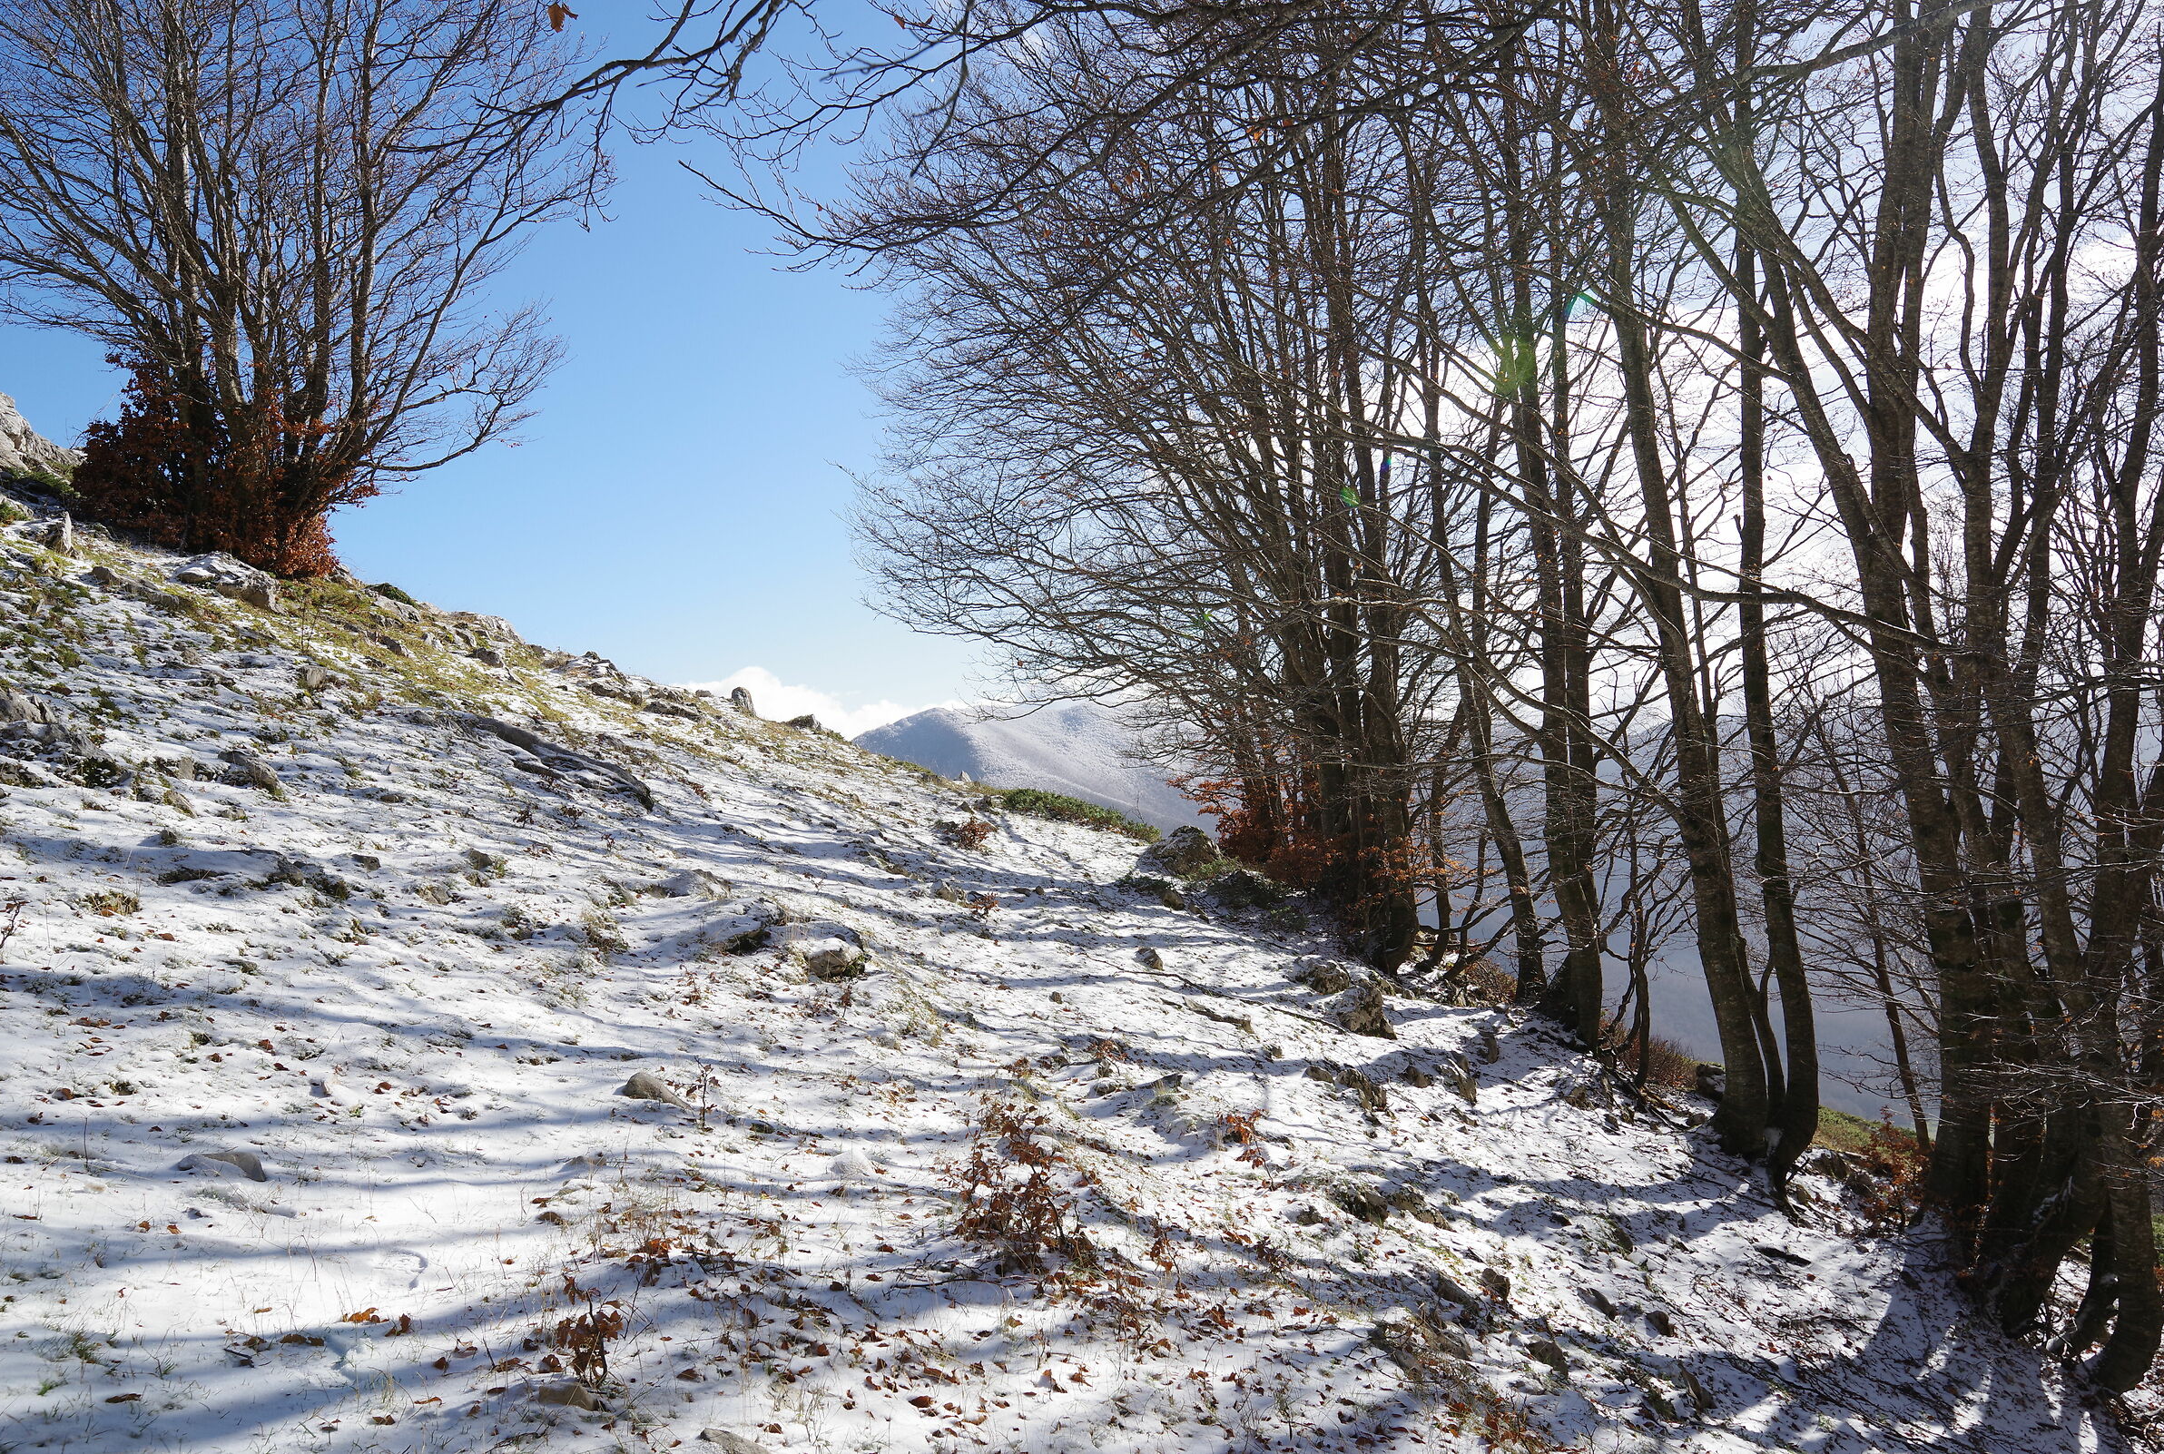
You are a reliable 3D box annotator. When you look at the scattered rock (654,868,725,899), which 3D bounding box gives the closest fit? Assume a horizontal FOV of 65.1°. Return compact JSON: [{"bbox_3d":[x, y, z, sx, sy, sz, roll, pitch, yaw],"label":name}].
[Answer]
[{"bbox_3d":[-2.160,0.857,9.330,0.382,0.154,0.311,0,-2,-13],"label":"scattered rock"}]

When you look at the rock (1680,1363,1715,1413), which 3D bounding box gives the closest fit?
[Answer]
[{"bbox_3d":[2.192,2.358,6.045,0.124,0.140,0.151,-1,-2,20],"label":"rock"}]

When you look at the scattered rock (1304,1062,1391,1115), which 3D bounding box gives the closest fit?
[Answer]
[{"bbox_3d":[1.541,2.095,9.839,0.489,0.264,0.397,0,-2,9],"label":"scattered rock"}]

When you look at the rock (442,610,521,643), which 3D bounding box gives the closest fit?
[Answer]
[{"bbox_3d":[-8.318,-1.394,23.528,1.031,0.424,0.839,1,-2,-19],"label":"rock"}]

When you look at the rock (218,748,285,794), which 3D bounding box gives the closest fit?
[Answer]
[{"bbox_3d":[-3.942,0.206,8.034,0.297,0.207,0.242,1,-2,-26],"label":"rock"}]

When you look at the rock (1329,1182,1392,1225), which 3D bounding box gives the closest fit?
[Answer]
[{"bbox_3d":[1.219,2.085,7.400,0.267,0.144,0.220,0,0,0],"label":"rock"}]

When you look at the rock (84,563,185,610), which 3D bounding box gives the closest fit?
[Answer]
[{"bbox_3d":[-7.632,-1.131,13.656,0.798,0.357,0.646,1,-2,-29],"label":"rock"}]

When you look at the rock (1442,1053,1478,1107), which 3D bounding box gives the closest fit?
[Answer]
[{"bbox_3d":[2.591,2.410,11.593,0.248,0.335,0.254,0,-2,13],"label":"rock"}]

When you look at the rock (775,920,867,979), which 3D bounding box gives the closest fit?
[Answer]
[{"bbox_3d":[-1.464,1.250,9.500,0.500,0.288,0.438,0,0,0],"label":"rock"}]

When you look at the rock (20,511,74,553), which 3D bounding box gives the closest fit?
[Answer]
[{"bbox_3d":[-9.381,-1.768,15.376,0.479,0.348,0.391,1,-2,-31],"label":"rock"}]

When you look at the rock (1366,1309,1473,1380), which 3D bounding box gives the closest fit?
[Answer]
[{"bbox_3d":[1.072,1.963,5.378,0.314,0.180,0.254,0,-2,11],"label":"rock"}]

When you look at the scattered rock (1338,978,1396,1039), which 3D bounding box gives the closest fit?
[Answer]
[{"bbox_3d":[2.237,2.211,13.300,0.440,0.423,0.431,0,0,0],"label":"scattered rock"}]

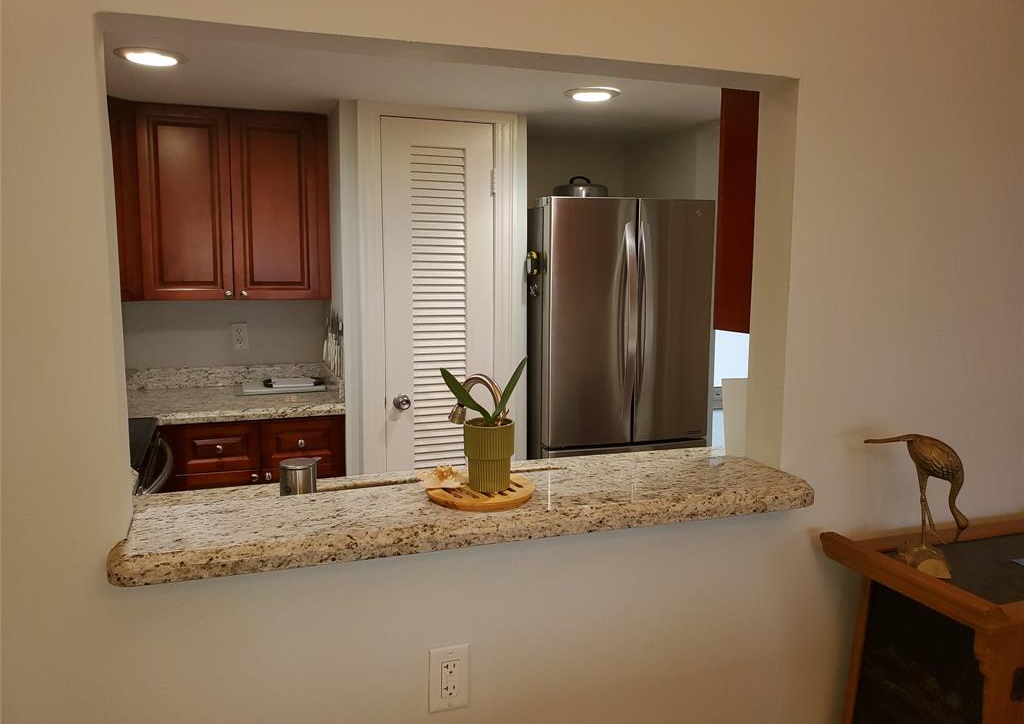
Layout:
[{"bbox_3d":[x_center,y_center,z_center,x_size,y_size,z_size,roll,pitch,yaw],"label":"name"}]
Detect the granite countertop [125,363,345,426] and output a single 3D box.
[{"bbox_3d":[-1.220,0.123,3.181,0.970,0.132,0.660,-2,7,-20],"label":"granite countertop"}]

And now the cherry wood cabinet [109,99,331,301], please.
[{"bbox_3d":[-1.204,-0.652,3.261,0.813,0.762,0.344,-2,7,-20],"label":"cherry wood cabinet"}]

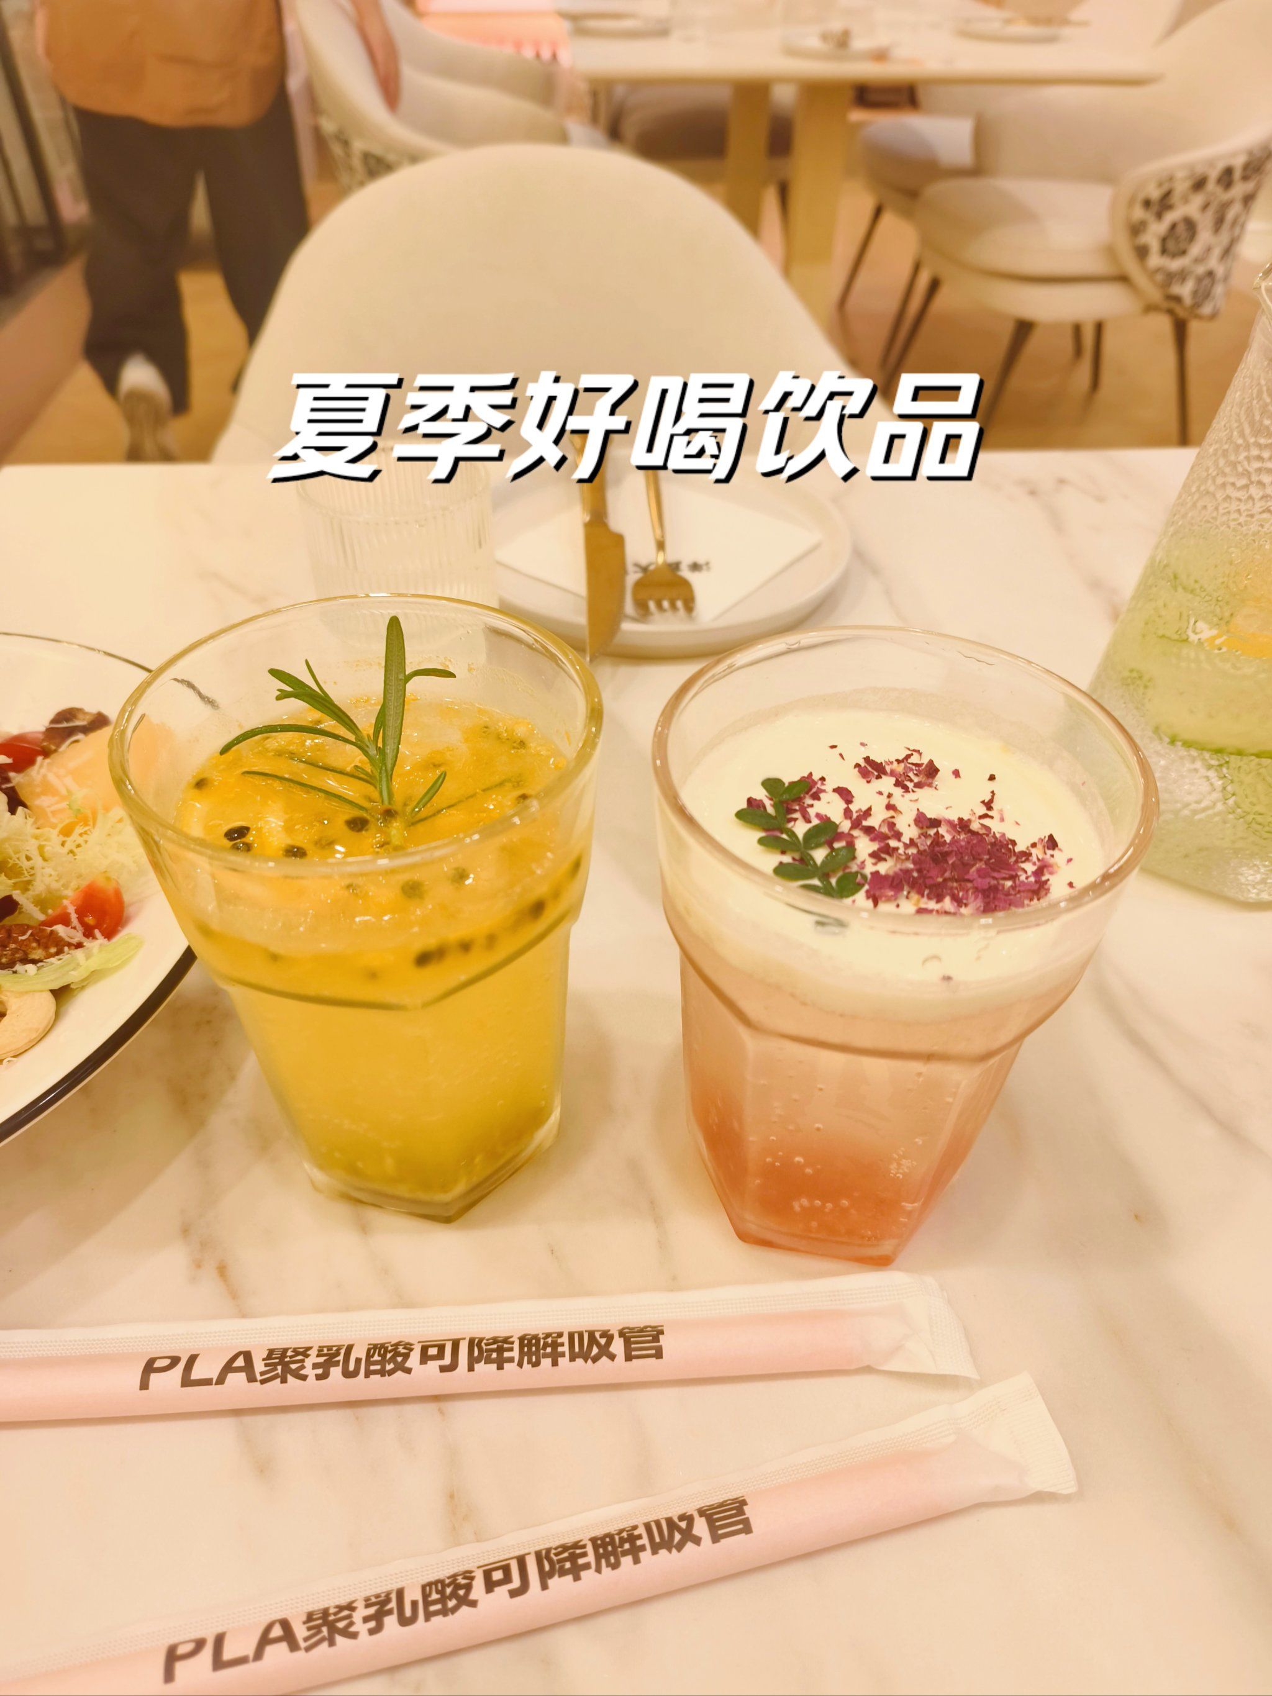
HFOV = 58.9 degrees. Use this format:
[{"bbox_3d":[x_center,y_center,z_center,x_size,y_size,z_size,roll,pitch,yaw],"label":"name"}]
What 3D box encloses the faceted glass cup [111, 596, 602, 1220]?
[{"bbox_3d":[-0.051,0.021,0.246,0.087,0.121,0.087,1,41,-1],"label":"faceted glass cup"}]

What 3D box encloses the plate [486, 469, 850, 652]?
[{"bbox_3d":[0.010,-0.136,0.511,0.172,0.019,0.172,1,42,-1],"label":"plate"}]

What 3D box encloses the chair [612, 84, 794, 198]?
[{"bbox_3d":[0.170,-2.094,3.282,0.620,0.800,0.570,-4,42,-6],"label":"chair"}]

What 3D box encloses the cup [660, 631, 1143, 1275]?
[{"bbox_3d":[0.046,0.028,0.240,0.087,0.121,0.087,1,41,-1],"label":"cup"}]

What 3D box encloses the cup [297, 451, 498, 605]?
[{"bbox_3d":[-0.084,-0.095,0.415,0.065,0.084,0.065,1,42,-1],"label":"cup"}]

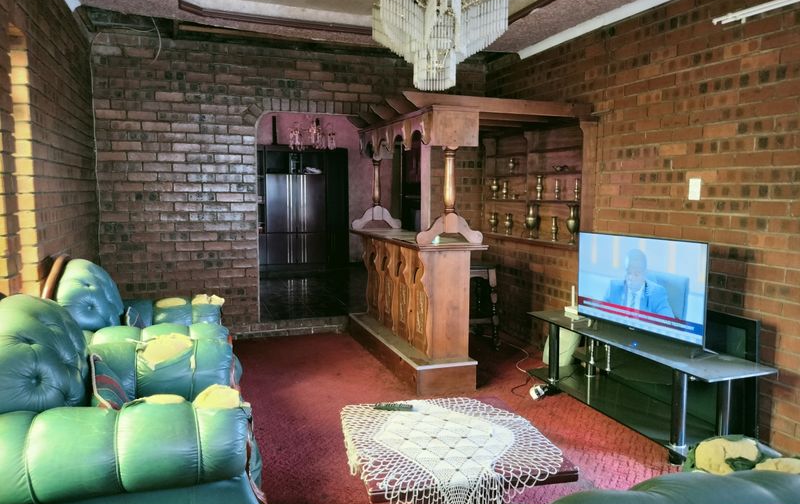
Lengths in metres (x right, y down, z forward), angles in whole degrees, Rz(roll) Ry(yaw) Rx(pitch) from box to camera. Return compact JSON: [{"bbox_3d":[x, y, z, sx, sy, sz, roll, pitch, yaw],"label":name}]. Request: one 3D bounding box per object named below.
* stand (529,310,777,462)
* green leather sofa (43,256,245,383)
[{"bbox_3d":[1.372,0.761,3.777,0.460,0.493,1.677,-2,6,-19],"label":"stand"},{"bbox_3d":[-1.471,0.503,3.739,0.990,0.980,1.111,-2,6,-19],"label":"green leather sofa"}]

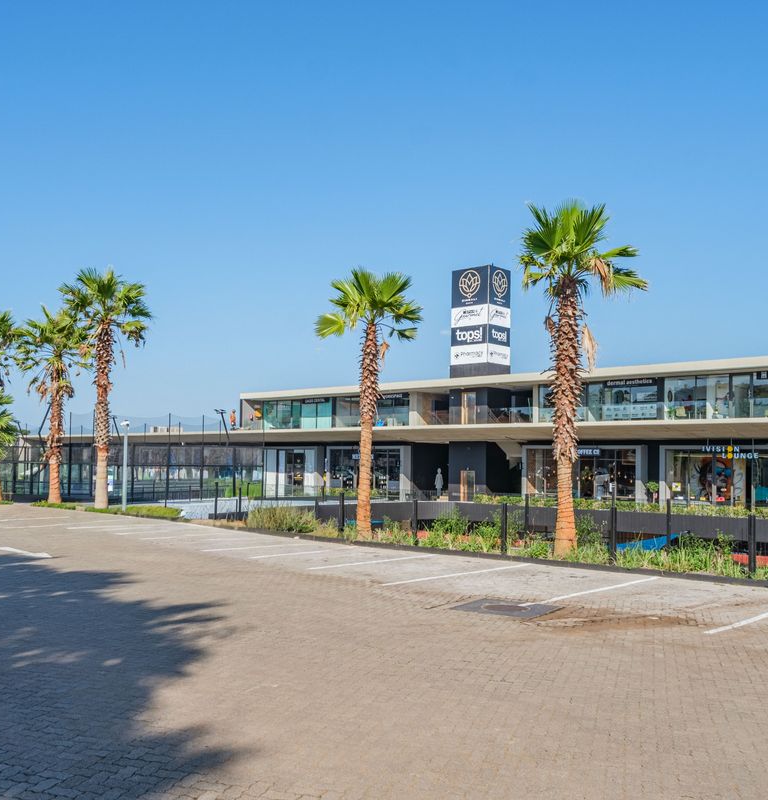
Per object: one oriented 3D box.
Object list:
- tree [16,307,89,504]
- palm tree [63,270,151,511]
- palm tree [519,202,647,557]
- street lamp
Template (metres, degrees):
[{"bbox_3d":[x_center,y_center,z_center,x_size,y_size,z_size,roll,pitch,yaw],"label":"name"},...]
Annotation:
[{"bbox_3d":[-13.408,0.169,32.246,2.997,7.954,2.907,1,-4,0],"label":"tree"},{"bbox_3d":[-10.452,-0.472,29.777,3.369,8.960,3.268,1,-4,0],"label":"palm tree"},{"bbox_3d":[3.987,-0.459,16.020,2.585,7.115,2.507,1,-4,0],"label":"palm tree"},{"bbox_3d":[-9.242,2.345,28.600,0.340,3.226,0.340,1,-4,0],"label":"street lamp"}]

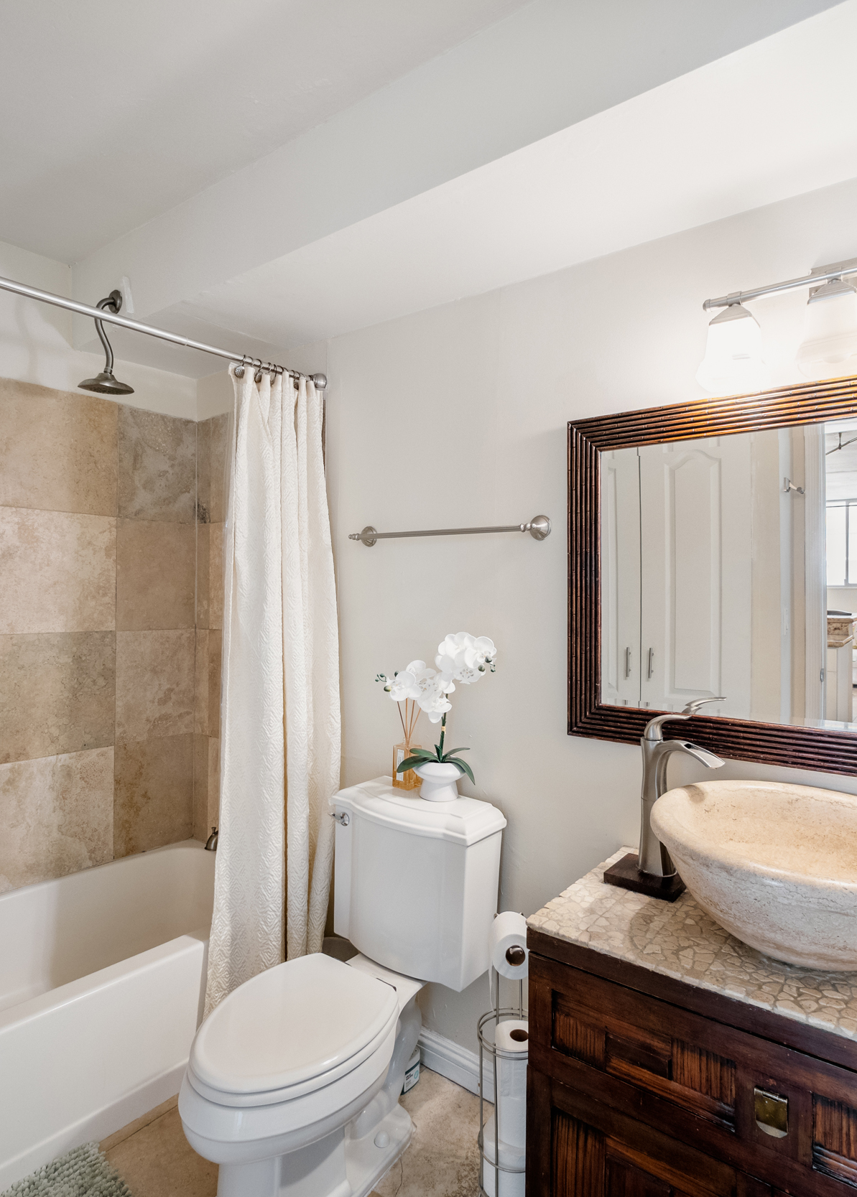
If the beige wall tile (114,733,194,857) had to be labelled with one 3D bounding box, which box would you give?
[{"bbox_3d":[-1.031,0.733,2.437,0.015,0.408,0.301,0,0,40],"label":"beige wall tile"}]

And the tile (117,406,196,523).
[{"bbox_3d":[-1.017,-0.492,2.433,0.012,0.401,0.302,0,0,42],"label":"tile"}]

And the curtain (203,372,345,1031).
[{"bbox_3d":[-0.468,0.221,1.928,0.150,1.822,0.420,0,0,42],"label":"curtain"}]

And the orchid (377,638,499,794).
[{"bbox_3d":[0.029,0.323,1.765,0.270,0.443,0.180,0,0,35],"label":"orchid"}]

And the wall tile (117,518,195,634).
[{"bbox_3d":[-1.042,-0.085,2.478,0.012,0.407,0.309,0,0,41],"label":"wall tile"}]

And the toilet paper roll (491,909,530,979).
[{"bbox_3d":[0.205,0.828,1.541,0.107,0.107,0.103,1,0,4],"label":"toilet paper roll"}]

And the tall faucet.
[{"bbox_3d":[0.518,0.412,1.327,0.060,0.340,0.185,1,0,-23],"label":"tall faucet"}]

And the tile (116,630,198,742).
[{"bbox_3d":[-1.028,0.325,2.438,0.015,0.408,0.301,0,0,40],"label":"tile"}]

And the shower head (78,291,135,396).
[{"bbox_3d":[-1.006,-0.812,1.987,0.175,0.355,0.155,0,0,35],"label":"shower head"}]

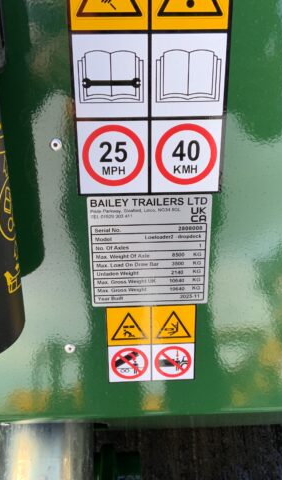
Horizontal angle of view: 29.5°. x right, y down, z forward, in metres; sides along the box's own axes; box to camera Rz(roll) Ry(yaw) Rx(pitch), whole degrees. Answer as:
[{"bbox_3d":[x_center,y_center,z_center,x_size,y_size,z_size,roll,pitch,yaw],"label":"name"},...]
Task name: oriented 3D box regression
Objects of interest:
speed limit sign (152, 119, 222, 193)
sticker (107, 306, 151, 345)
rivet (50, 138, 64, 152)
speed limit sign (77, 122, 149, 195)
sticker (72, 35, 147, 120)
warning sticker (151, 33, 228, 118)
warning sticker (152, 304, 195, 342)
[{"bbox_3d":[0.040,-0.074,0.473,0.063,0.067,0.002,-1,23,-2],"label":"speed limit sign"},{"bbox_3d":[-0.011,0.088,0.539,0.044,0.045,0.002,-1,23,-2],"label":"sticker"},{"bbox_3d":[-0.073,-0.082,0.464,0.009,0.009,0.003,-1,23,-2],"label":"rivet"},{"bbox_3d":[-0.024,-0.072,0.471,0.063,0.067,0.002,-1,23,-2],"label":"speed limit sign"},{"bbox_3d":[-0.024,-0.135,0.444,0.063,0.069,0.002,-1,23,-2],"label":"sticker"},{"bbox_3d":[0.039,-0.136,0.446,0.064,0.069,0.002,-1,23,-2],"label":"warning sticker"},{"bbox_3d":[0.033,0.087,0.541,0.044,0.045,0.002,-1,23,-2],"label":"warning sticker"}]

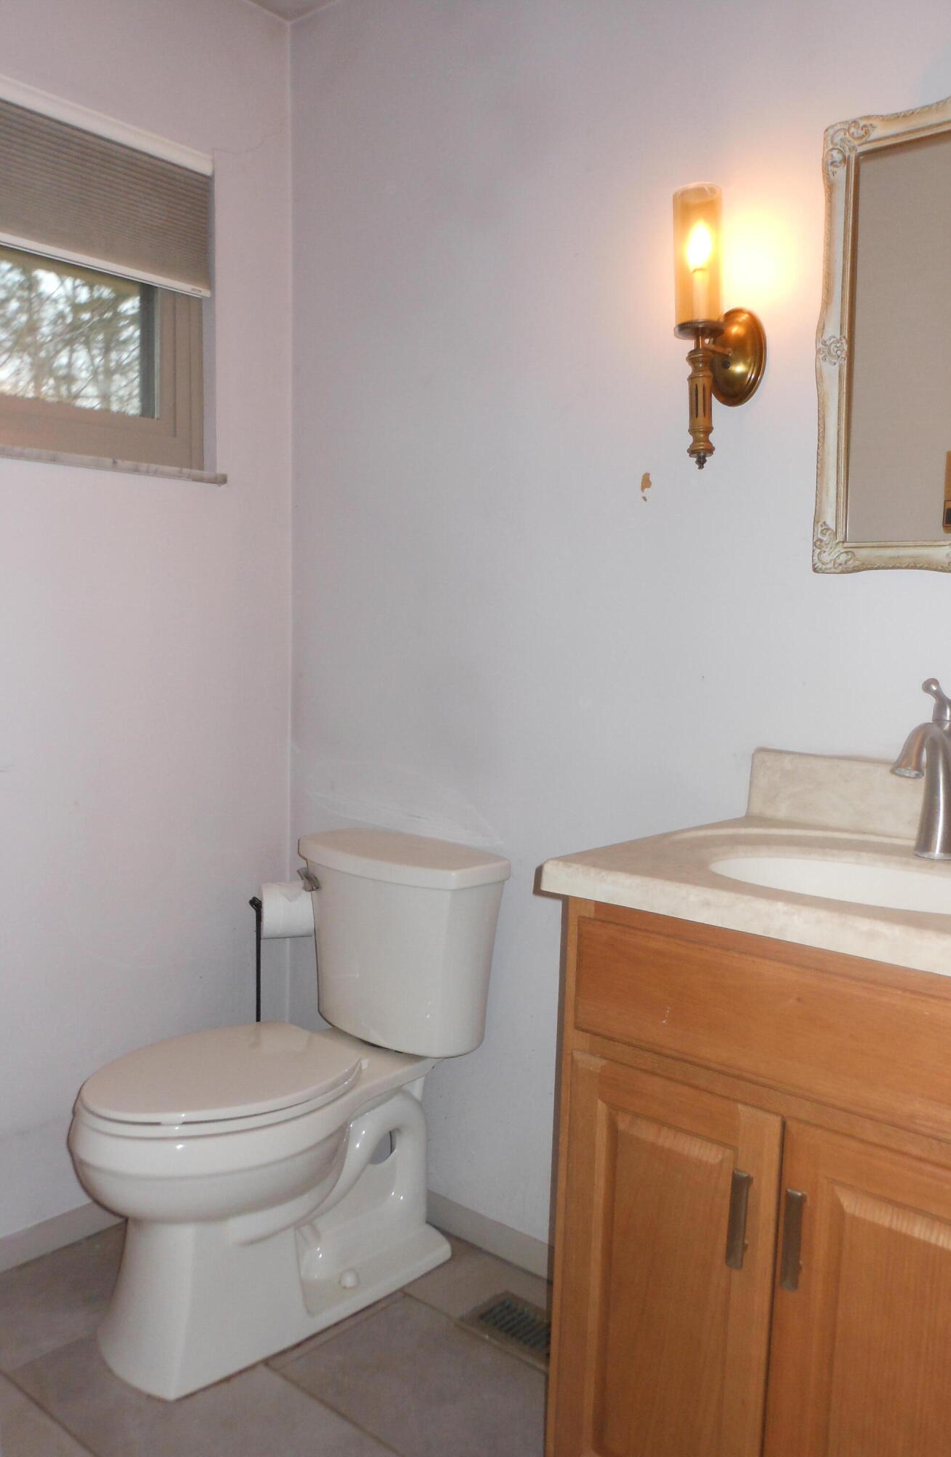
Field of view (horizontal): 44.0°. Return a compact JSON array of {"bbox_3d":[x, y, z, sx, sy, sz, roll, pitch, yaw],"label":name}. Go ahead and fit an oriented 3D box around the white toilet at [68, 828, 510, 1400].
[{"bbox_3d":[-0.330,0.632,2.037,0.423,0.788,0.747,6,7,42],"label":"white toilet"}]

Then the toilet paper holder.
[{"bbox_3d":[-0.377,0.648,2.424,0.160,0.680,0.150,0,6,-13],"label":"toilet paper holder"}]

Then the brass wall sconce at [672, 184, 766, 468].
[{"bbox_3d":[0.350,-0.581,1.743,0.096,0.392,0.156,6,7,42],"label":"brass wall sconce"}]

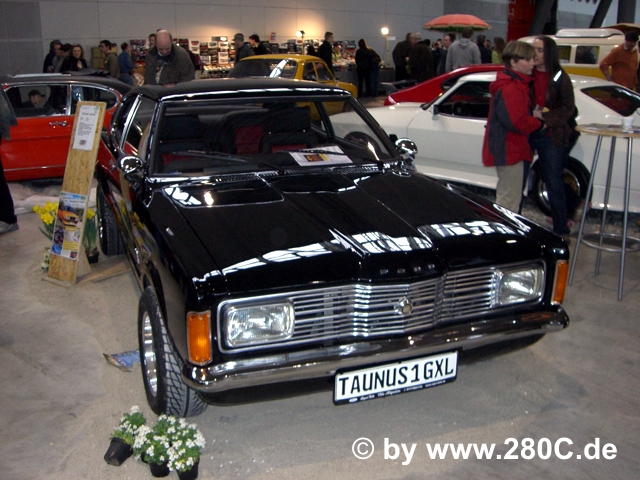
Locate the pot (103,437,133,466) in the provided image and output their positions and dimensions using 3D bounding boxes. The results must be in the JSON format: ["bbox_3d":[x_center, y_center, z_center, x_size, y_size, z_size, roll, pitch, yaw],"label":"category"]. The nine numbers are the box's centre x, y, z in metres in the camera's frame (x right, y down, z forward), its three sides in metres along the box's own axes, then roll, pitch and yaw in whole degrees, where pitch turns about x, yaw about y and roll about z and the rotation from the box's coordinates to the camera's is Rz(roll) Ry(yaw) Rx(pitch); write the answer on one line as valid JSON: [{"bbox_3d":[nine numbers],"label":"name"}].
[{"bbox_3d":[-0.789,0.829,2.746,0.103,0.103,0.085,7,41,24],"label":"pot"}]

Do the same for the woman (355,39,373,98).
[{"bbox_3d":[1.303,-5.111,21.062,0.460,1.700,0.320,3,16,8],"label":"woman"}]

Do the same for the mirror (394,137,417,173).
[{"bbox_3d":[0.497,-0.498,4.101,0.130,0.170,0.100,-6,16,-20],"label":"mirror"}]

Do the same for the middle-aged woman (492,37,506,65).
[{"bbox_3d":[3.126,-2.654,12.360,0.320,1.680,0.450,7,17,21],"label":"middle-aged woman"}]

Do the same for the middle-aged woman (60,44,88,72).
[{"bbox_3d":[-3.804,-2.292,11.069,0.450,1.590,0.320,-7,17,-26],"label":"middle-aged woman"}]

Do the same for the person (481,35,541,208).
[{"bbox_3d":[1.515,-0.715,5.520,0.450,1.610,0.460,4,16,14],"label":"person"}]

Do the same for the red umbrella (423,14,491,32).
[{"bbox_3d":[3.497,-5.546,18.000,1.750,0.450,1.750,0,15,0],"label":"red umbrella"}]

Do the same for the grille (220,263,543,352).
[{"bbox_3d":[0.301,0.245,2.657,1.390,0.190,0.130,-6,17,-21],"label":"grille"}]

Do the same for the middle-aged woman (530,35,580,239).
[{"bbox_3d":[1.885,-0.765,5.600,0.430,1.660,0.480,-5,16,-17],"label":"middle-aged woman"}]

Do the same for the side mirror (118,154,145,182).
[{"bbox_3d":[-0.951,-0.361,3.557,0.130,0.135,0.100,-6,16,-20],"label":"side mirror"}]

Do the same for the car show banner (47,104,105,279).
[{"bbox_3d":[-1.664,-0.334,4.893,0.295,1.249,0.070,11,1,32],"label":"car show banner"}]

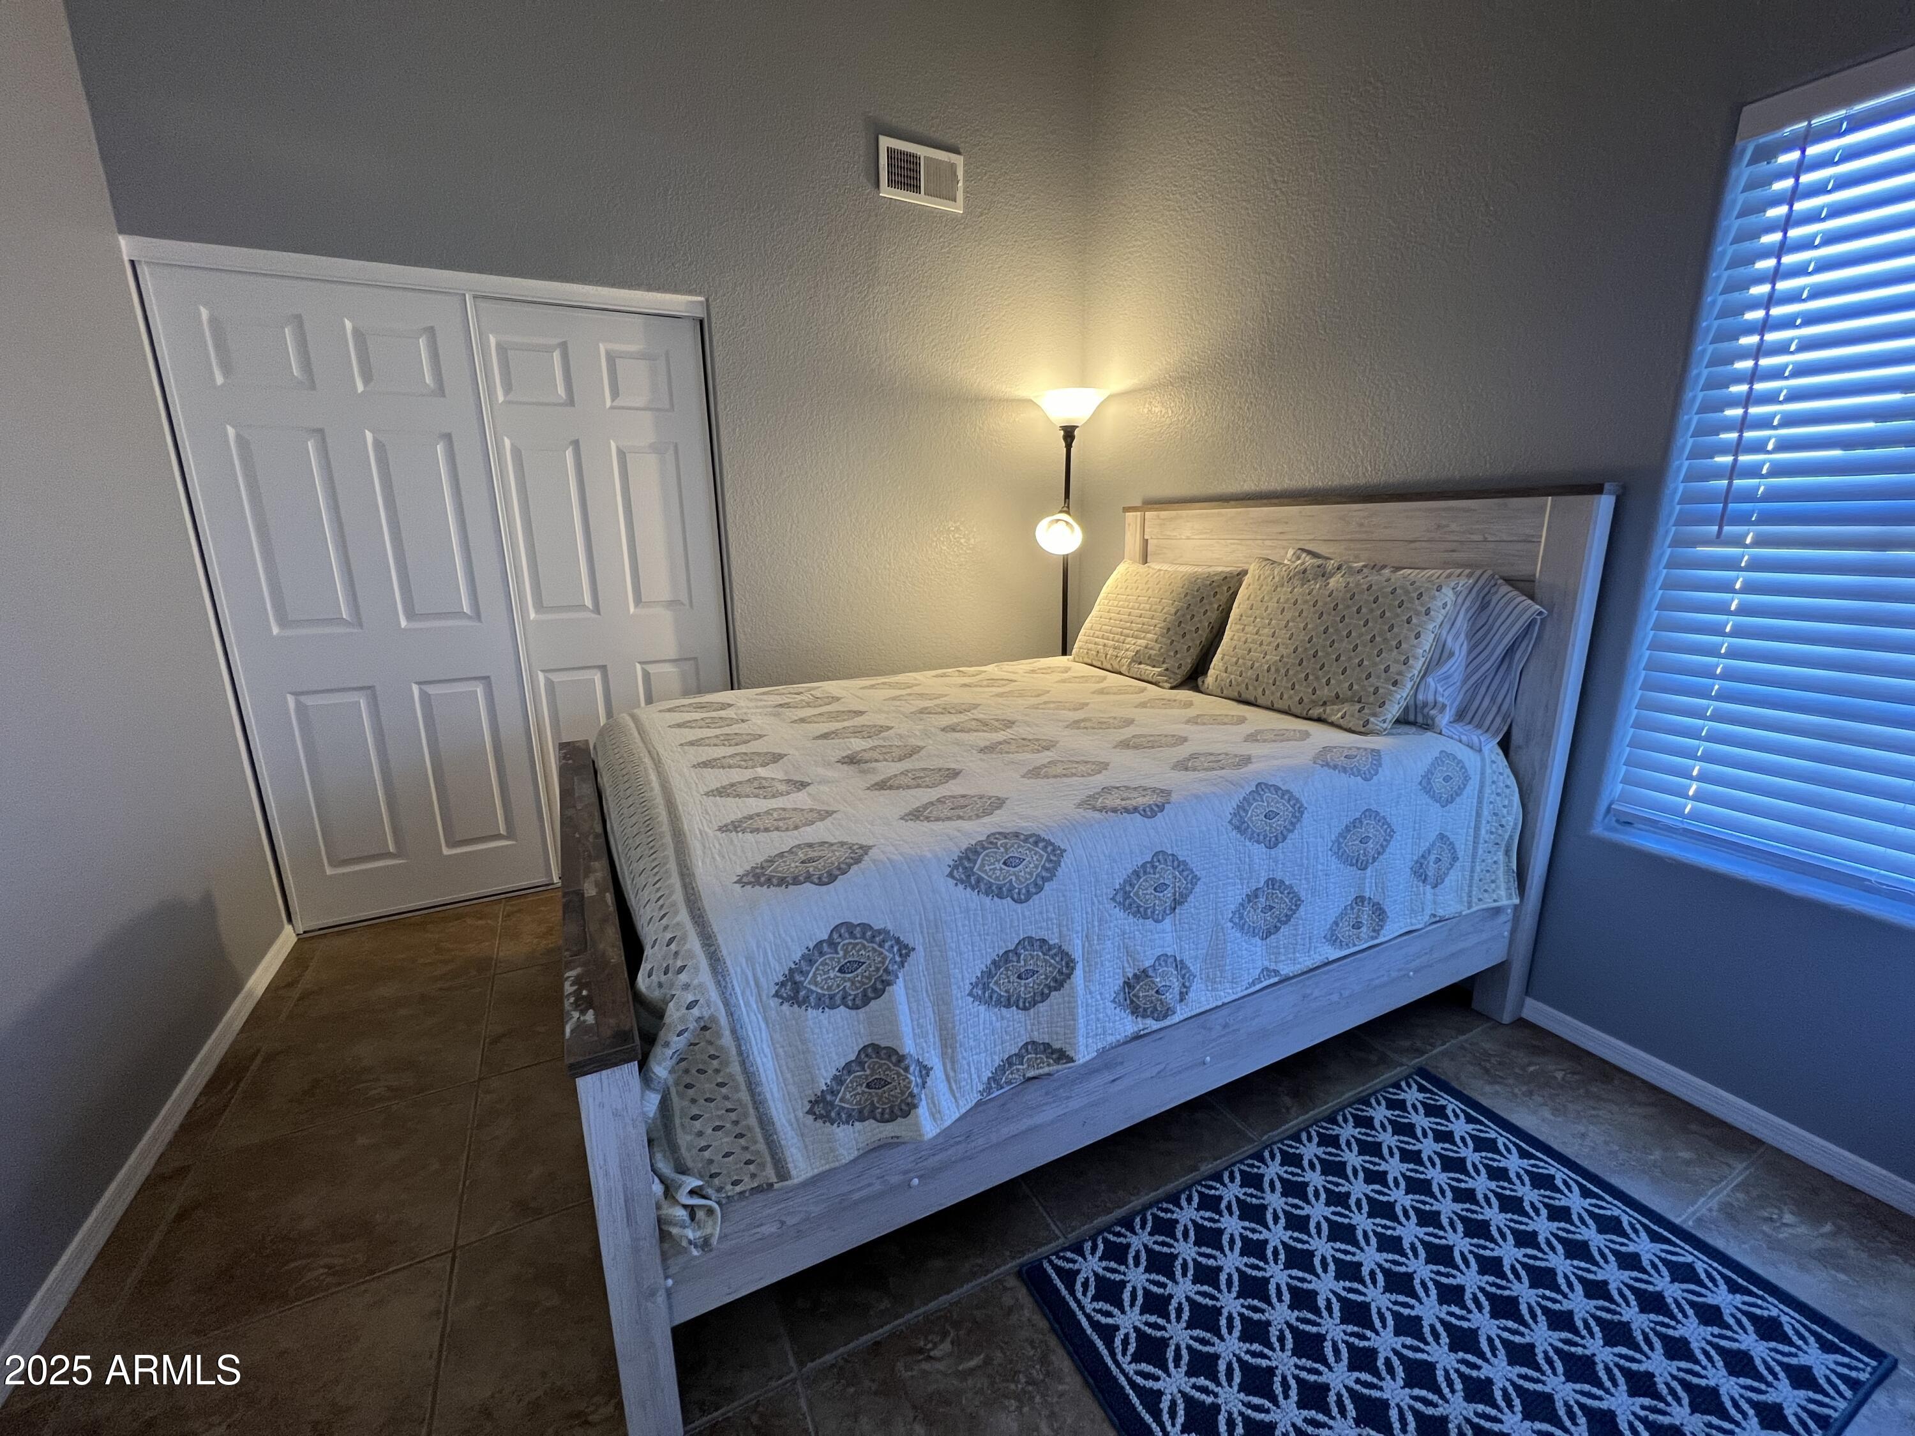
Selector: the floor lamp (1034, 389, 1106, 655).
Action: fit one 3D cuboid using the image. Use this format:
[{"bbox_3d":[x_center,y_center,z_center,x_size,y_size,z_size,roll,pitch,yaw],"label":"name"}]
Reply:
[{"bbox_3d":[0.482,-0.498,3.323,0.310,1.860,0.360,3,14,11],"label":"floor lamp"}]

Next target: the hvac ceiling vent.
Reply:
[{"bbox_3d":[-0.141,-2.137,2.831,0.354,0.198,0.020,-7,16,-25],"label":"hvac ceiling vent"}]

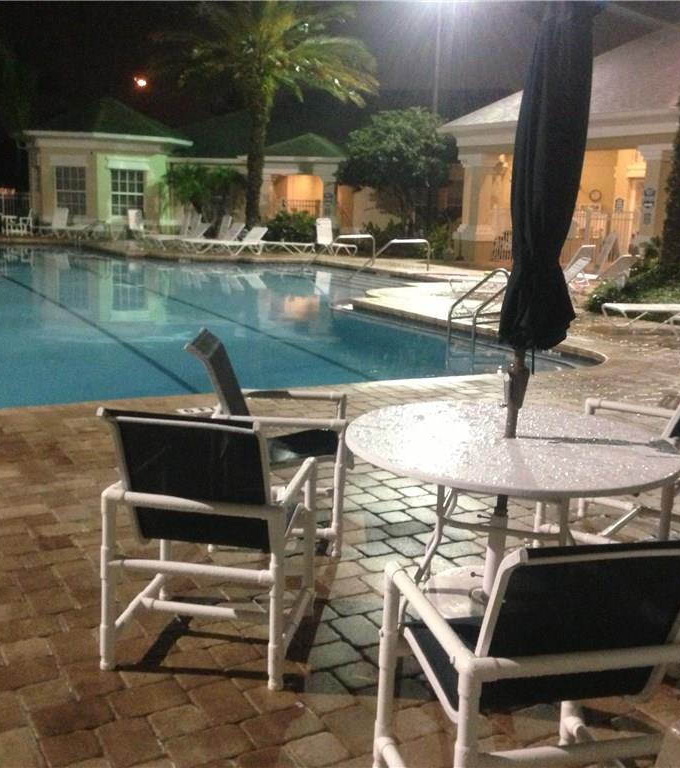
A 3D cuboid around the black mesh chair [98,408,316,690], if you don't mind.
[{"bbox_3d":[-0.440,0.478,3.318,0.607,0.914,0.741,4,11,9],"label":"black mesh chair"}]

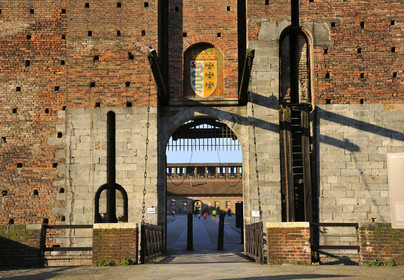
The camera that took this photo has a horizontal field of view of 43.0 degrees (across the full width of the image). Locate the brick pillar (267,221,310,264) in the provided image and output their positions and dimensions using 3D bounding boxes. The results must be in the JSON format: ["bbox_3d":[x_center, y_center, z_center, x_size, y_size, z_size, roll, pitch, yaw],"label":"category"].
[{"bbox_3d":[2.271,2.727,13.598,1.103,1.092,0.500,0,-7,0],"label":"brick pillar"}]

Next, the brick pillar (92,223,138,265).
[{"bbox_3d":[-2.386,2.876,14.270,1.182,1.148,0.460,-1,-5,0],"label":"brick pillar"}]

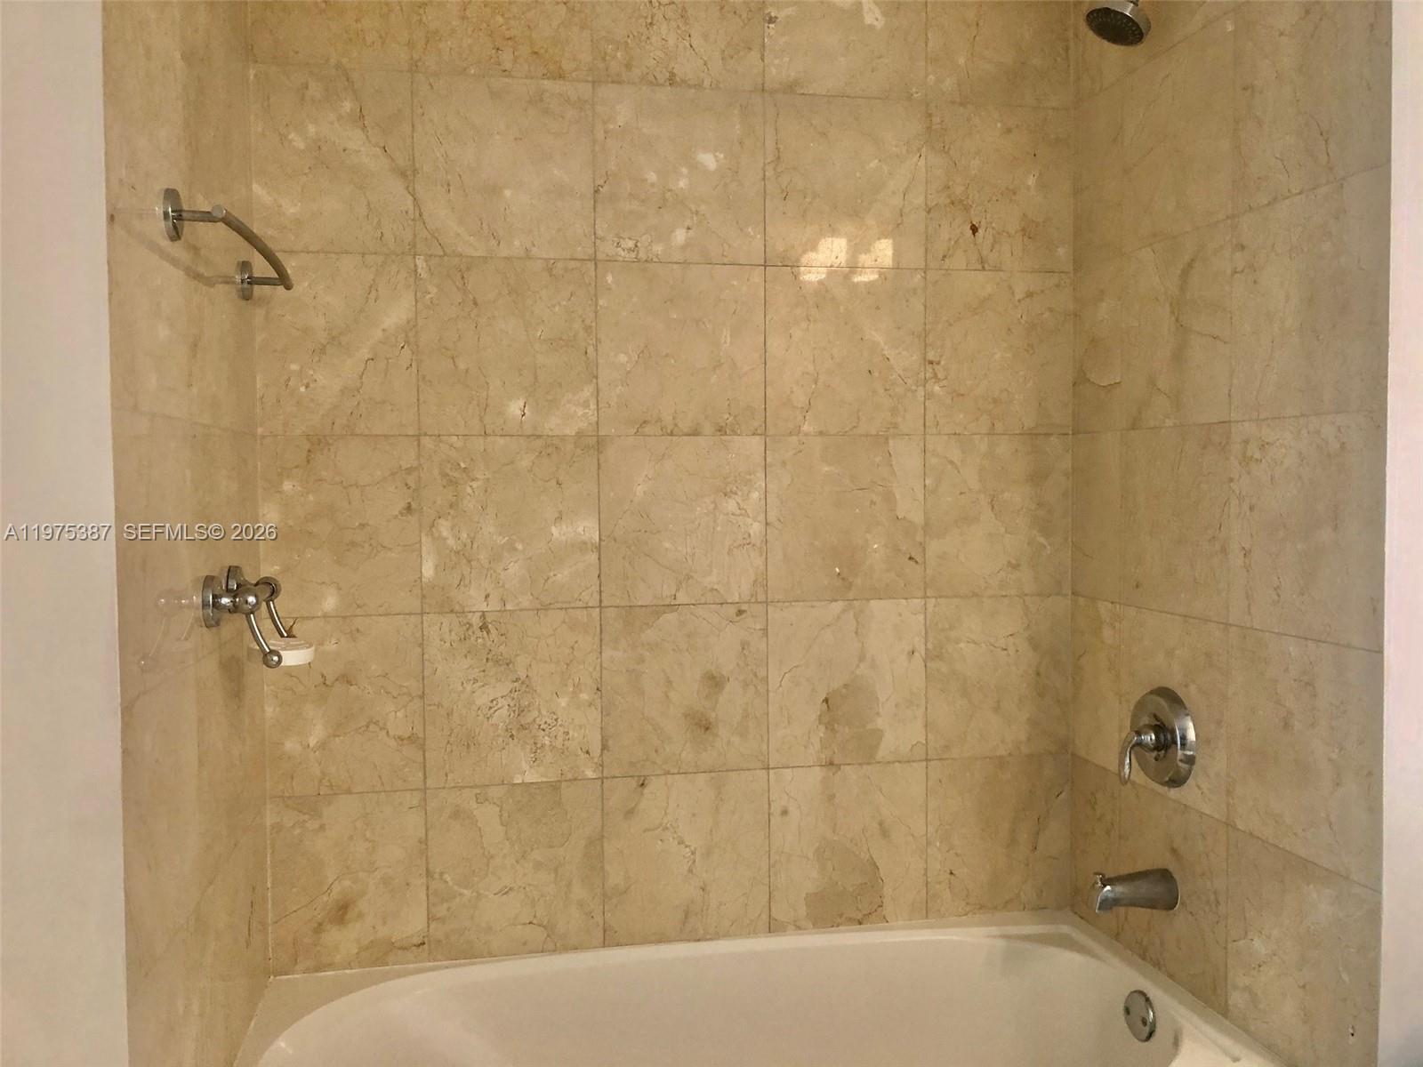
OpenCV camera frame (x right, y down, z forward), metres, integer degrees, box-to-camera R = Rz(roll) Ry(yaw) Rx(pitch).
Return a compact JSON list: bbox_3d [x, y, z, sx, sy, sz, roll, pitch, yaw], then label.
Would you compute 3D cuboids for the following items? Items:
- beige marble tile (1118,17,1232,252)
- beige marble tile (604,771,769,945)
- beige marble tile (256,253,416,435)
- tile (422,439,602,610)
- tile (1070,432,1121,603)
[{"bbox_3d":[0.751,-0.631,1.859,0.012,0.305,0.301,-1,3,-12],"label":"beige marble tile"},{"bbox_3d":[-0.044,0.589,2.102,0.305,0.305,0.010,-1,3,-11],"label":"beige marble tile"},{"bbox_3d":[-0.632,-0.319,1.951,0.259,0.305,0.014,-1,3,-11],"label":"beige marble tile"},{"bbox_3d":[-0.352,-0.018,2.019,0.305,0.305,0.014,-1,3,-11],"label":"tile"},{"bbox_3d":[0.708,-0.032,2.116,0.012,0.305,0.170,-1,3,-12],"label":"tile"}]

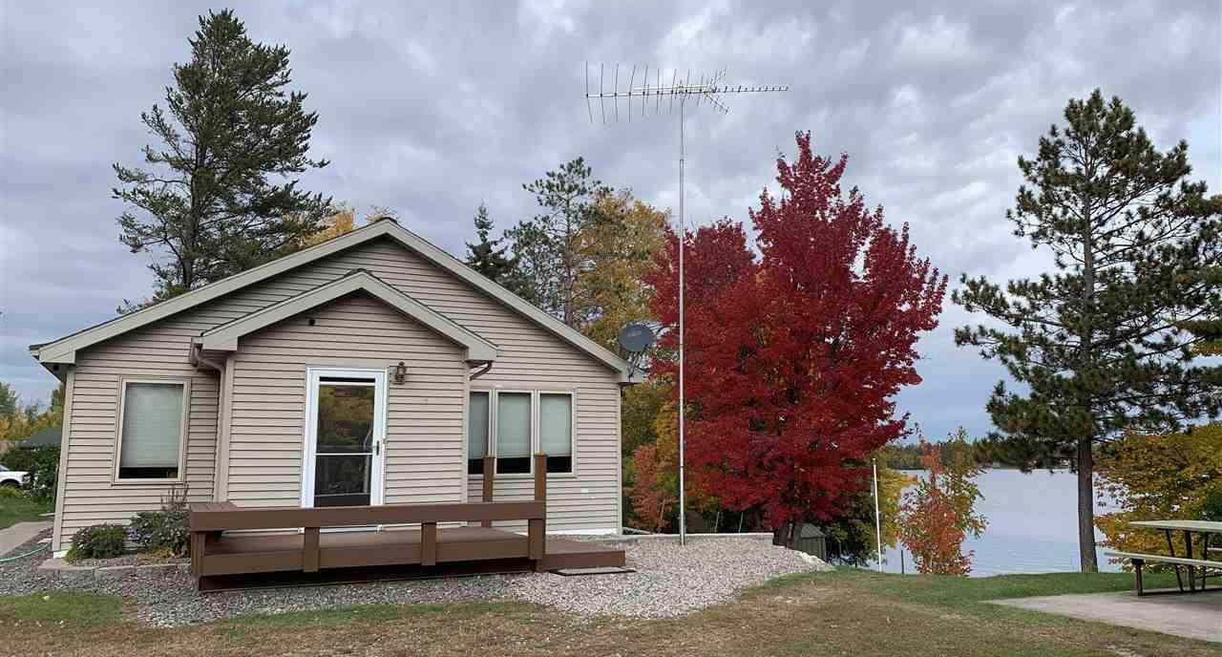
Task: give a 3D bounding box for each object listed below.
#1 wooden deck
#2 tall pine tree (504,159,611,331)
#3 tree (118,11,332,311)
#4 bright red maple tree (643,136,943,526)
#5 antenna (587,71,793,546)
[{"bbox_3d":[-2.447,2.233,11.249,4.920,1.365,2.150,4,-8,-24],"label":"wooden deck"},{"bbox_3d":[-2.162,-0.045,37.805,4.700,14.500,4.600,1,-7,-3],"label":"tall pine tree"},{"bbox_3d":[-12.607,-2.529,29.992,6.700,16.100,6.500,3,-8,-23],"label":"tree"},{"bbox_3d":[3.946,0.100,19.515,6.409,8.872,6.000,-1,-8,11],"label":"bright red maple tree"},{"bbox_3d":[1.221,-0.433,14.673,3.360,7.620,2.580,0,-8,6],"label":"antenna"}]

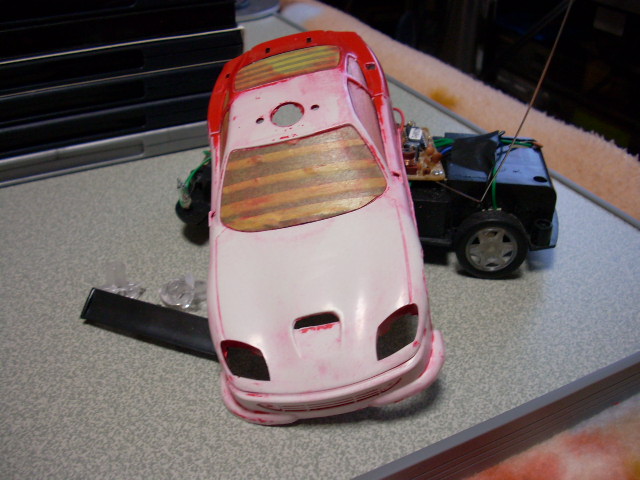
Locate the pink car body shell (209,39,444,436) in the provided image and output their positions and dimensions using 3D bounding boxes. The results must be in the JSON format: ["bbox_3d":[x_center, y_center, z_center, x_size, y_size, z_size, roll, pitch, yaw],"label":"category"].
[{"bbox_3d":[-0.005,-0.020,0.236,0.071,0.042,0.163,-11,53,8],"label":"pink car body shell"}]

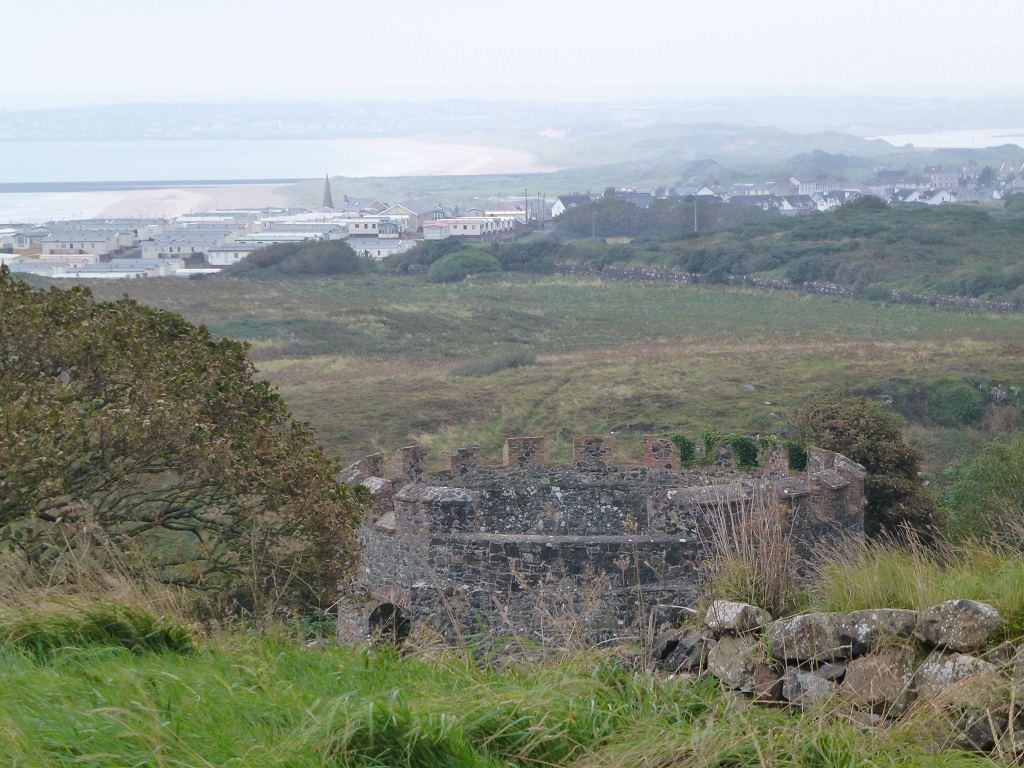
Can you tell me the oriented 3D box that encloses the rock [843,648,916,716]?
[{"bbox_3d":[1.451,1.179,12.149,0.292,0.261,0.246,0,5,0],"label":"rock"}]

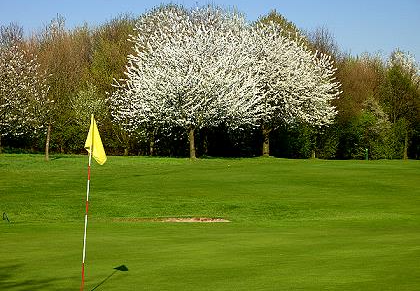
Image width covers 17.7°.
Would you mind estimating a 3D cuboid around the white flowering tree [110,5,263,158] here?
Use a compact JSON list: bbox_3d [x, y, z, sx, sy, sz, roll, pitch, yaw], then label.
[{"bbox_3d":[-1.400,-3.770,80.000,9.030,9.210,8.600,0,-1,0],"label":"white flowering tree"}]

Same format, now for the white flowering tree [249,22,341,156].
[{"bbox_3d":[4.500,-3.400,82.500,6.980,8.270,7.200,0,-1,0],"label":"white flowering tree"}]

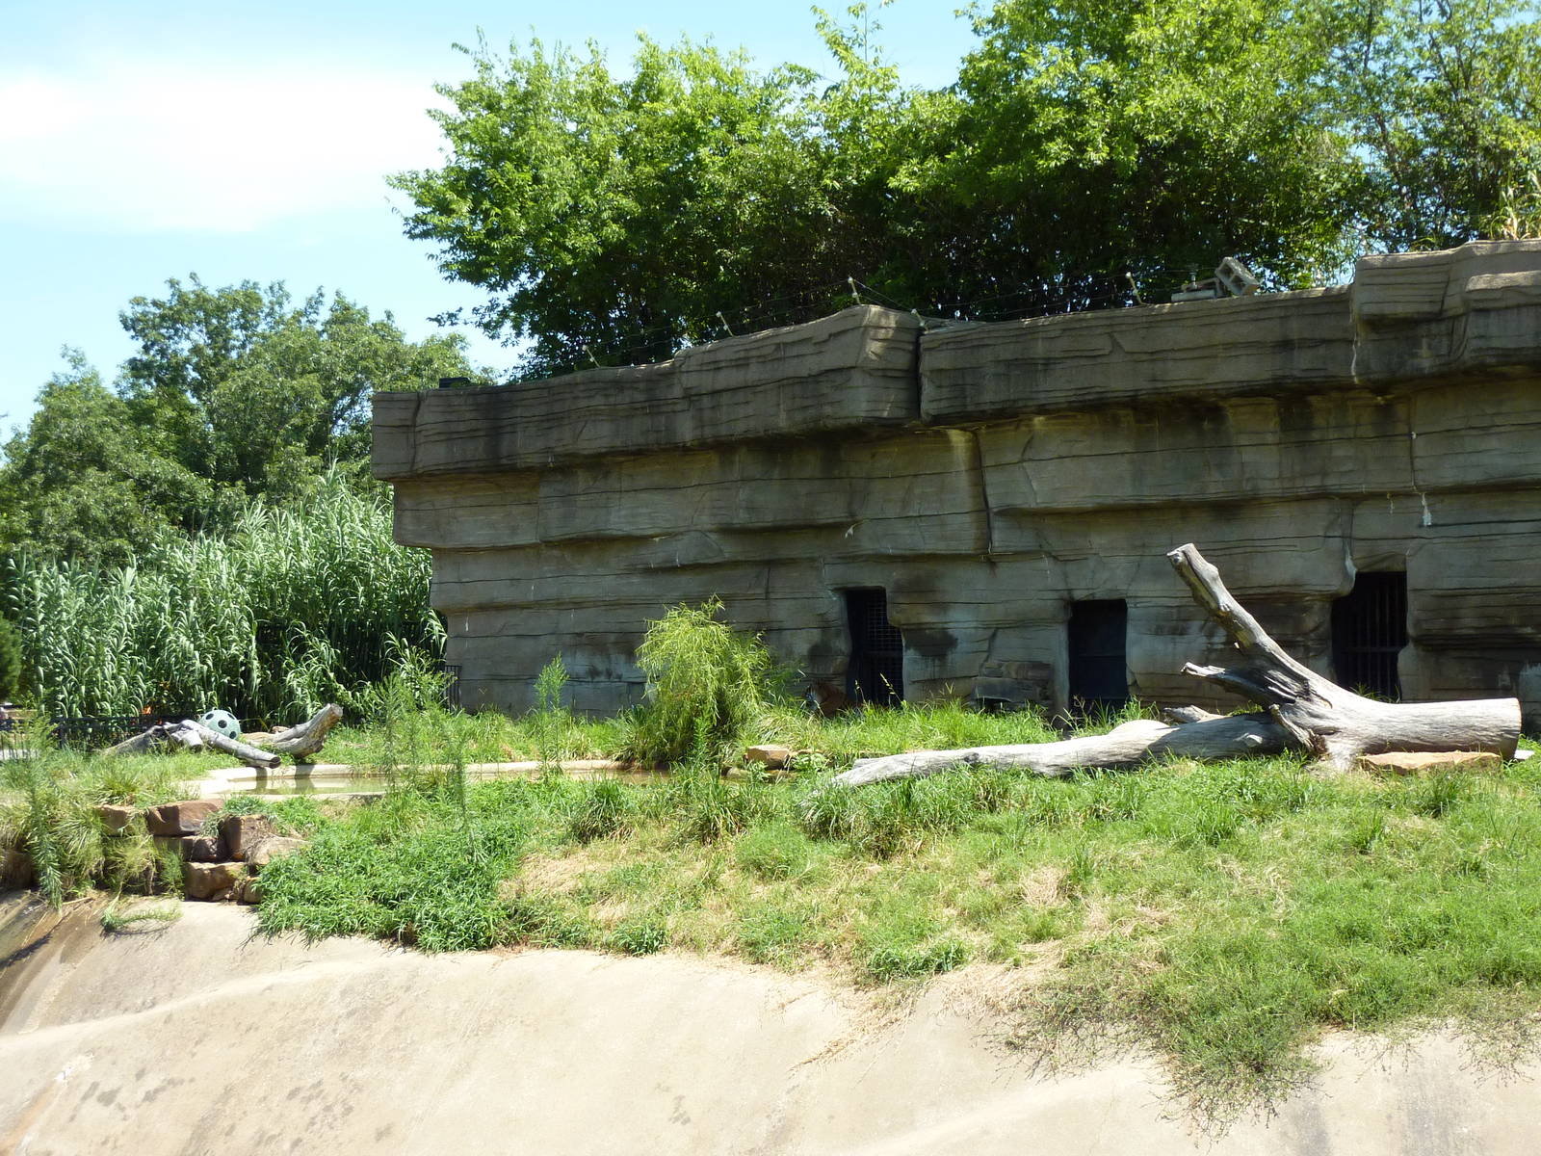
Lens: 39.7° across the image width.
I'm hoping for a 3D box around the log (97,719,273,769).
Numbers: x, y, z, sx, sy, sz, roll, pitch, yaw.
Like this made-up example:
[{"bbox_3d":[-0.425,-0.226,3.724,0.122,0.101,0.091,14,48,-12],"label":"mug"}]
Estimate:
[{"bbox_3d":[-5.866,1.661,21.600,2.000,0.480,0.650,-1,-2,24],"label":"log"}]

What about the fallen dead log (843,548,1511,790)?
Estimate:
[{"bbox_3d":[3.461,0.754,18.200,5.800,1.950,1.150,0,-2,-6],"label":"fallen dead log"}]

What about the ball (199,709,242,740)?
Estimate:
[{"bbox_3d":[-5.739,1.583,22.300,0.430,0.430,0.430,1,-2,-14],"label":"ball"}]

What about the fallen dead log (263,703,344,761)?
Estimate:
[{"bbox_3d":[-4.831,1.586,21.900,0.950,0.570,0.420,-1,-2,18],"label":"fallen dead log"}]

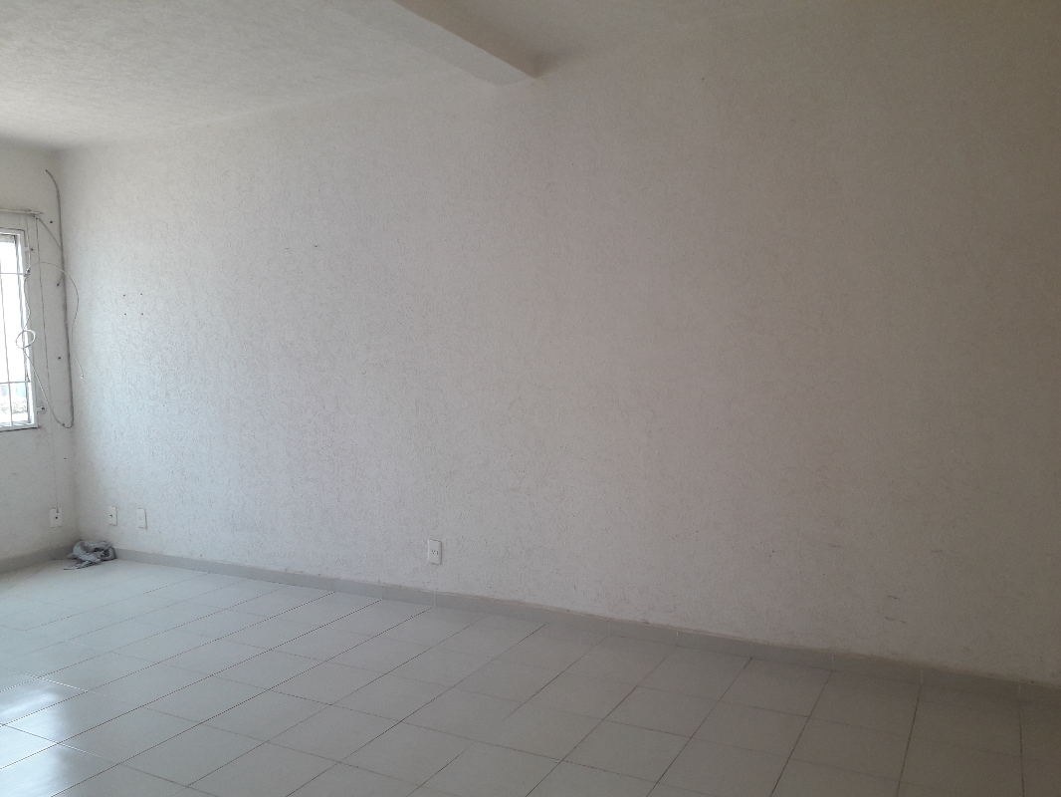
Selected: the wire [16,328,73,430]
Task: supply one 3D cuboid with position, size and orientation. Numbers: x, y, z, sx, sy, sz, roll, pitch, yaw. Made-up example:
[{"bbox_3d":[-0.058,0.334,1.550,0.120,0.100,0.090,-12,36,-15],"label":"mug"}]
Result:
[{"bbox_3d":[-3.100,-0.127,5.300,0.047,0.651,0.307,1,4,28],"label":"wire"}]

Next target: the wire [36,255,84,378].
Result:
[{"bbox_3d":[-3.051,-0.491,5.300,0.126,0.749,0.212,1,4,28],"label":"wire"}]

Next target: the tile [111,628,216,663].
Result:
[{"bbox_3d":[-1.629,1.111,3.708,0.313,0.010,0.313,1,4,28],"label":"tile"}]

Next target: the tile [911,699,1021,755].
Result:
[{"bbox_3d":[1.400,1.055,2.660,0.302,0.009,0.302,1,4,28],"label":"tile"}]

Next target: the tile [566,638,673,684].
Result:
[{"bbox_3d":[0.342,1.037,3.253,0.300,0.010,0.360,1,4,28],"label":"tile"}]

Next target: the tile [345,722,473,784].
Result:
[{"bbox_3d":[-0.374,1.099,2.568,0.300,0.010,0.300,1,4,28],"label":"tile"}]

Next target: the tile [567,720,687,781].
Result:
[{"bbox_3d":[0.305,1.087,2.560,0.302,0.009,0.302,1,4,28],"label":"tile"}]

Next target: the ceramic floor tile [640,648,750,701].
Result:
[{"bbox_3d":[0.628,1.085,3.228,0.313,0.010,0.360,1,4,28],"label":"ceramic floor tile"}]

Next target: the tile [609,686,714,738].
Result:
[{"bbox_3d":[0.467,1.106,2.928,0.314,0.010,0.314,1,4,28],"label":"tile"}]

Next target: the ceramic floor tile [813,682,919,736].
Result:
[{"bbox_3d":[1.171,1.092,2.909,0.314,0.010,0.314,1,4,28],"label":"ceramic floor tile"}]

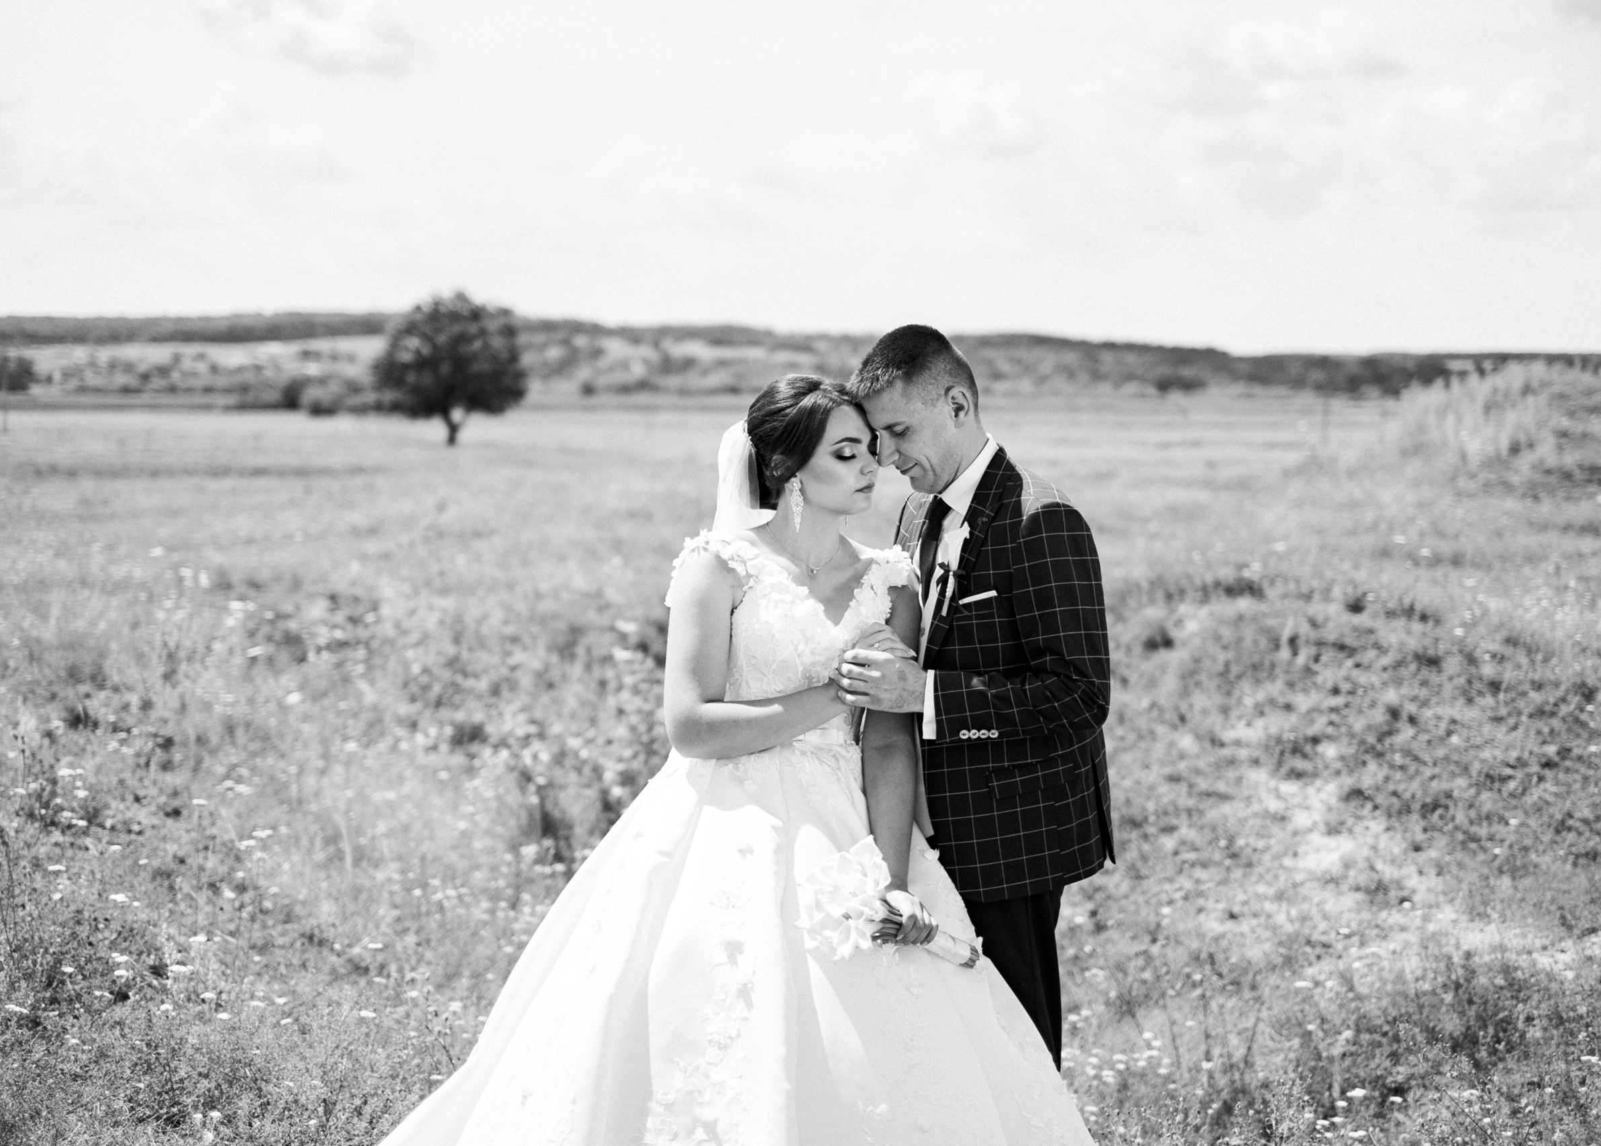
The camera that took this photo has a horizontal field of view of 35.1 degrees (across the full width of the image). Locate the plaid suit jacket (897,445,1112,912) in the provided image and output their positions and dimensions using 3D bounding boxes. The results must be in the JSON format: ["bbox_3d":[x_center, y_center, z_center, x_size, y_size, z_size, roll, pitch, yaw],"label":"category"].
[{"bbox_3d":[0.325,0.163,4.120,0.360,0.750,0.490,-3,5,-36],"label":"plaid suit jacket"}]

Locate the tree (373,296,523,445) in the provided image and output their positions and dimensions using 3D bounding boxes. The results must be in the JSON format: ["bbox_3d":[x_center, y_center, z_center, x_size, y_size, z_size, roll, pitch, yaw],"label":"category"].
[{"bbox_3d":[-10.369,-6.065,75.000,4.500,4.550,4.500,0,4,0],"label":"tree"}]

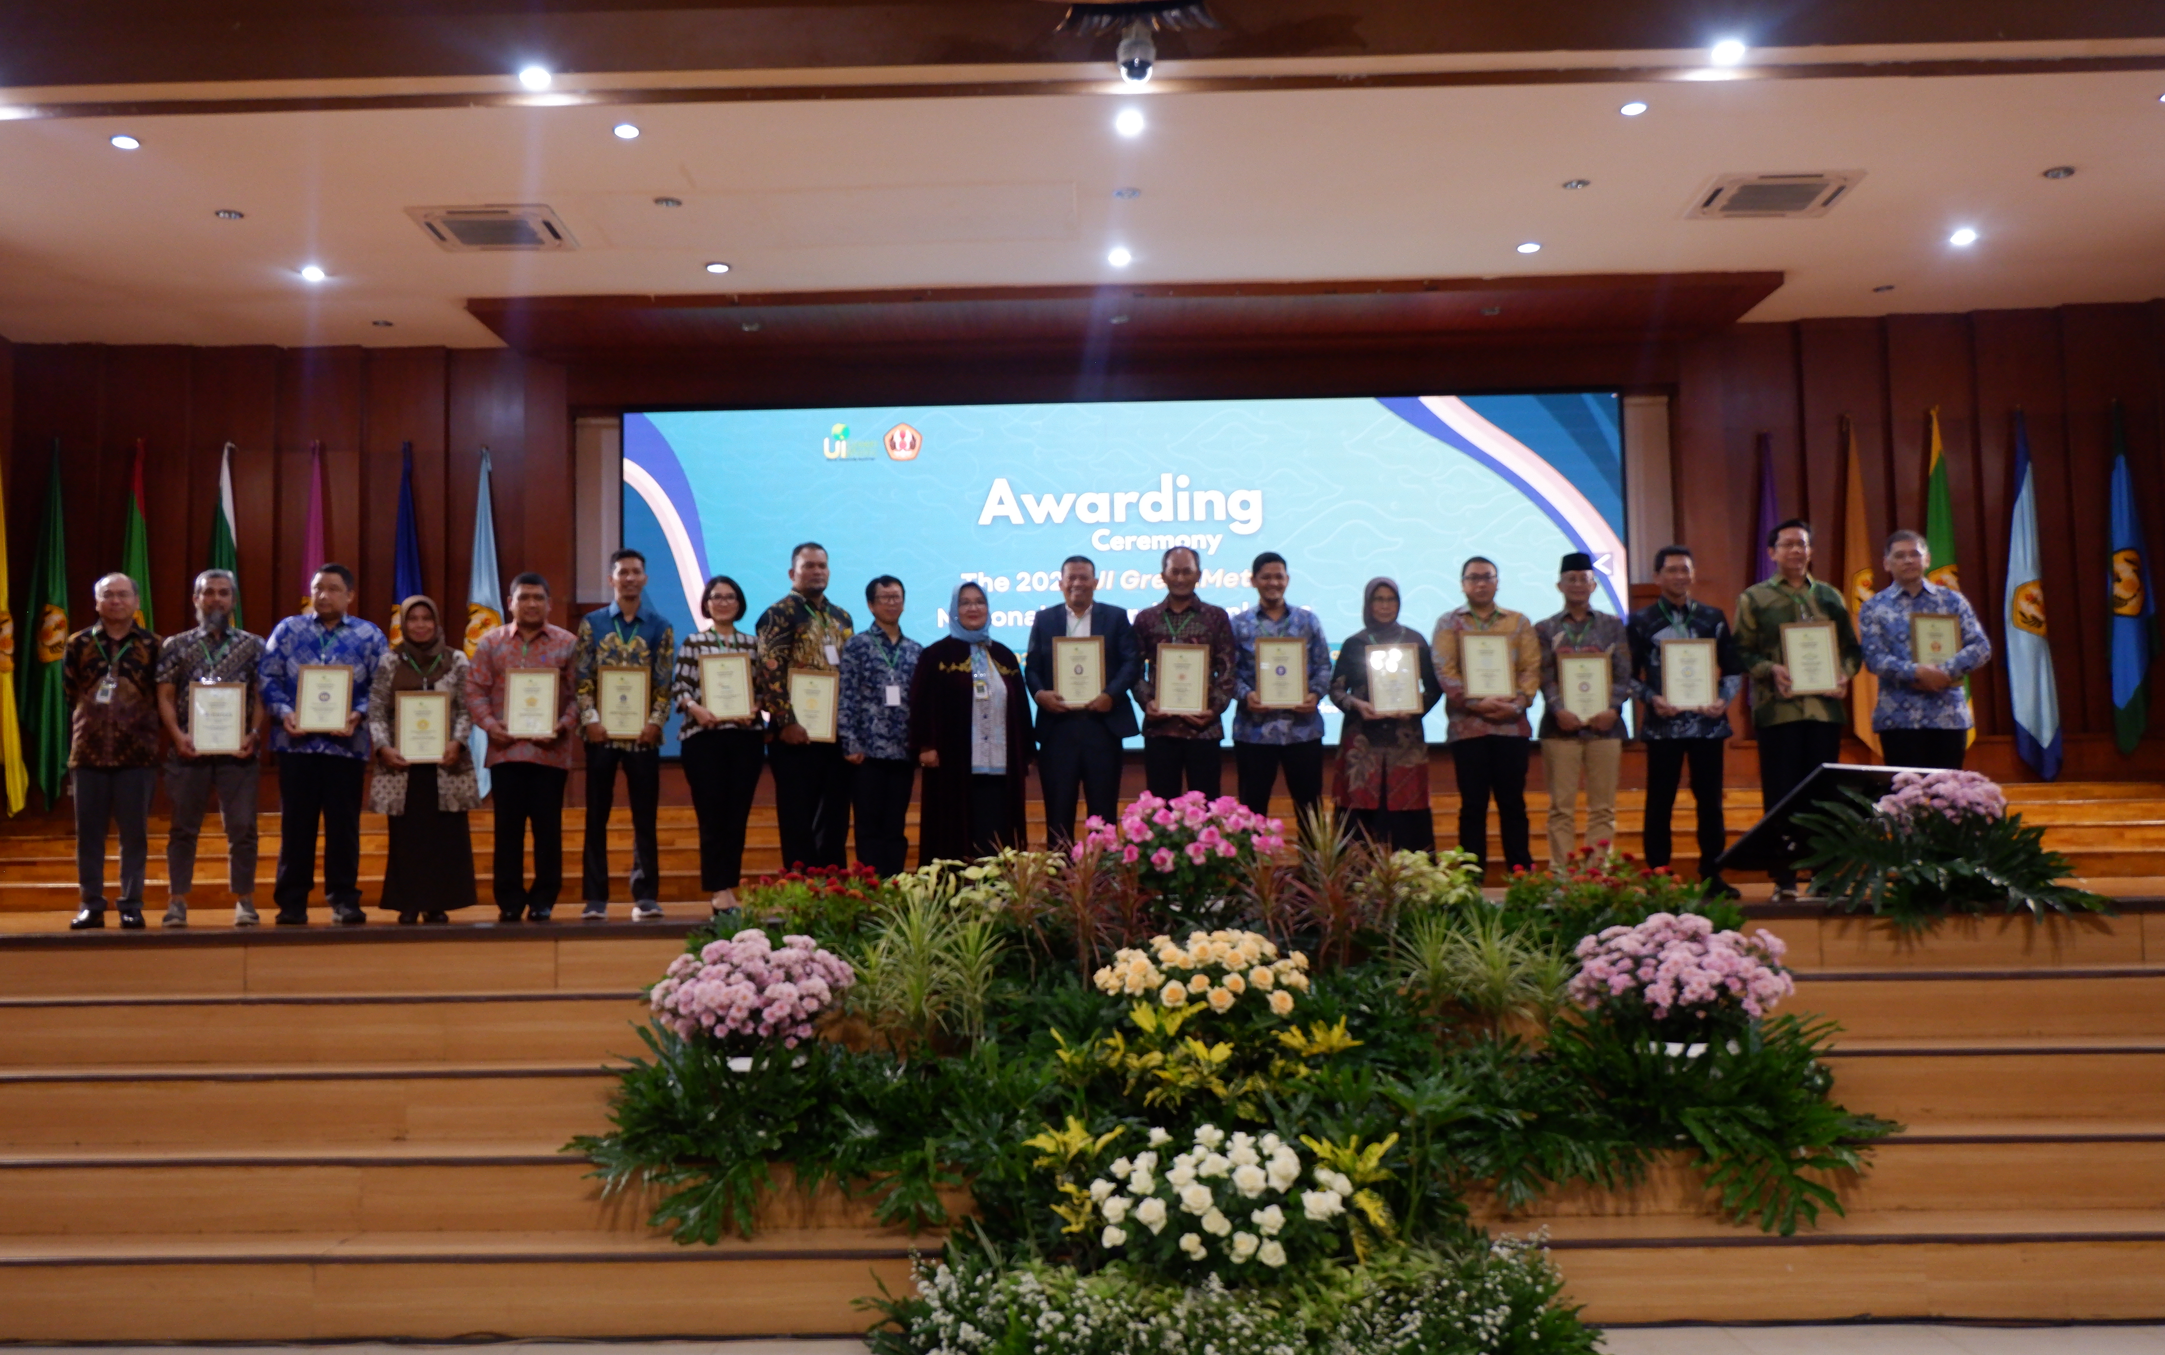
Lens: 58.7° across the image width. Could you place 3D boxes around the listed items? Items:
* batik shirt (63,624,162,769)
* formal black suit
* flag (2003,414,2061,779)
[{"bbox_3d":[-4.534,0.092,9.000,0.404,0.667,0.290,0,-5,-16],"label":"batik shirt"},{"bbox_3d":[0.000,0.352,9.103,0.550,1.433,0.360,-1,-5,0],"label":"formal black suit"},{"bbox_3d":[6.803,-0.582,13.784,0.340,2.640,0.220,-2,-5,9],"label":"flag"}]

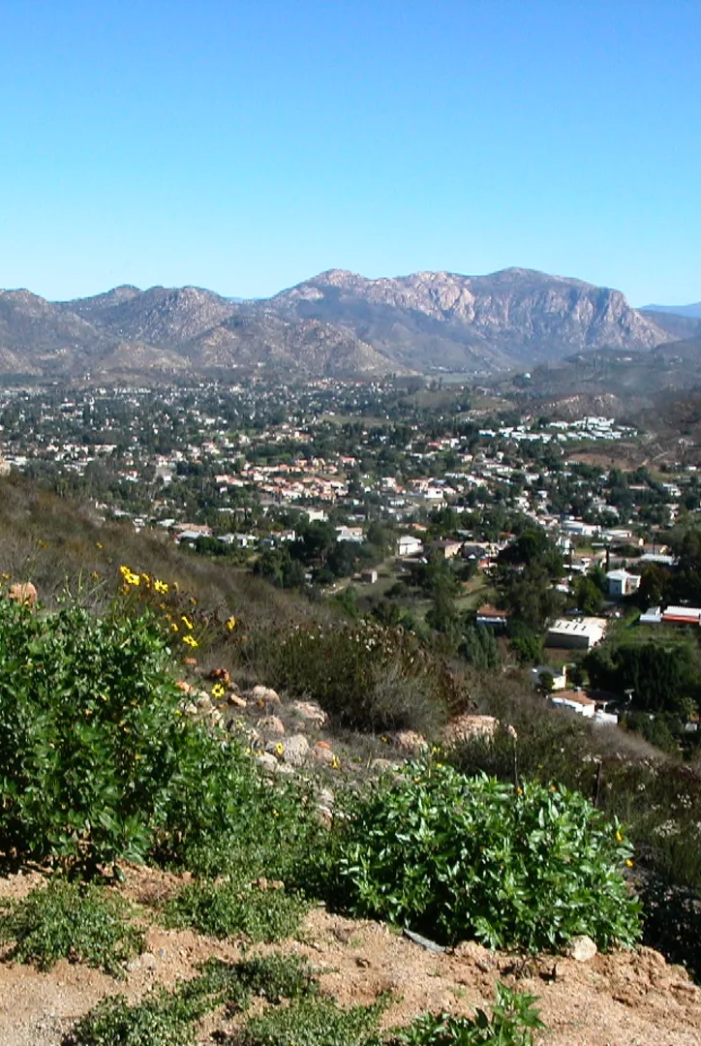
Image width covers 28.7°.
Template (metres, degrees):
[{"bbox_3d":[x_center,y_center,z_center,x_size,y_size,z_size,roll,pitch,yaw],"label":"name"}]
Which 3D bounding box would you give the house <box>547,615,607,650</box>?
[{"bbox_3d":[61.236,30.175,372.451,12.000,4.800,16.000,5,8,25],"label":"house"}]

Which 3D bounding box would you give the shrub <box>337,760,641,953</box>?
[{"bbox_3d":[0.421,1.033,4.300,0.951,0.463,0.808,2,8,6],"label":"shrub"}]

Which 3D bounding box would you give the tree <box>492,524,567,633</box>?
[{"bbox_3d":[50.339,15.801,386.321,20.950,29.270,18.855,2,8,8],"label":"tree"}]

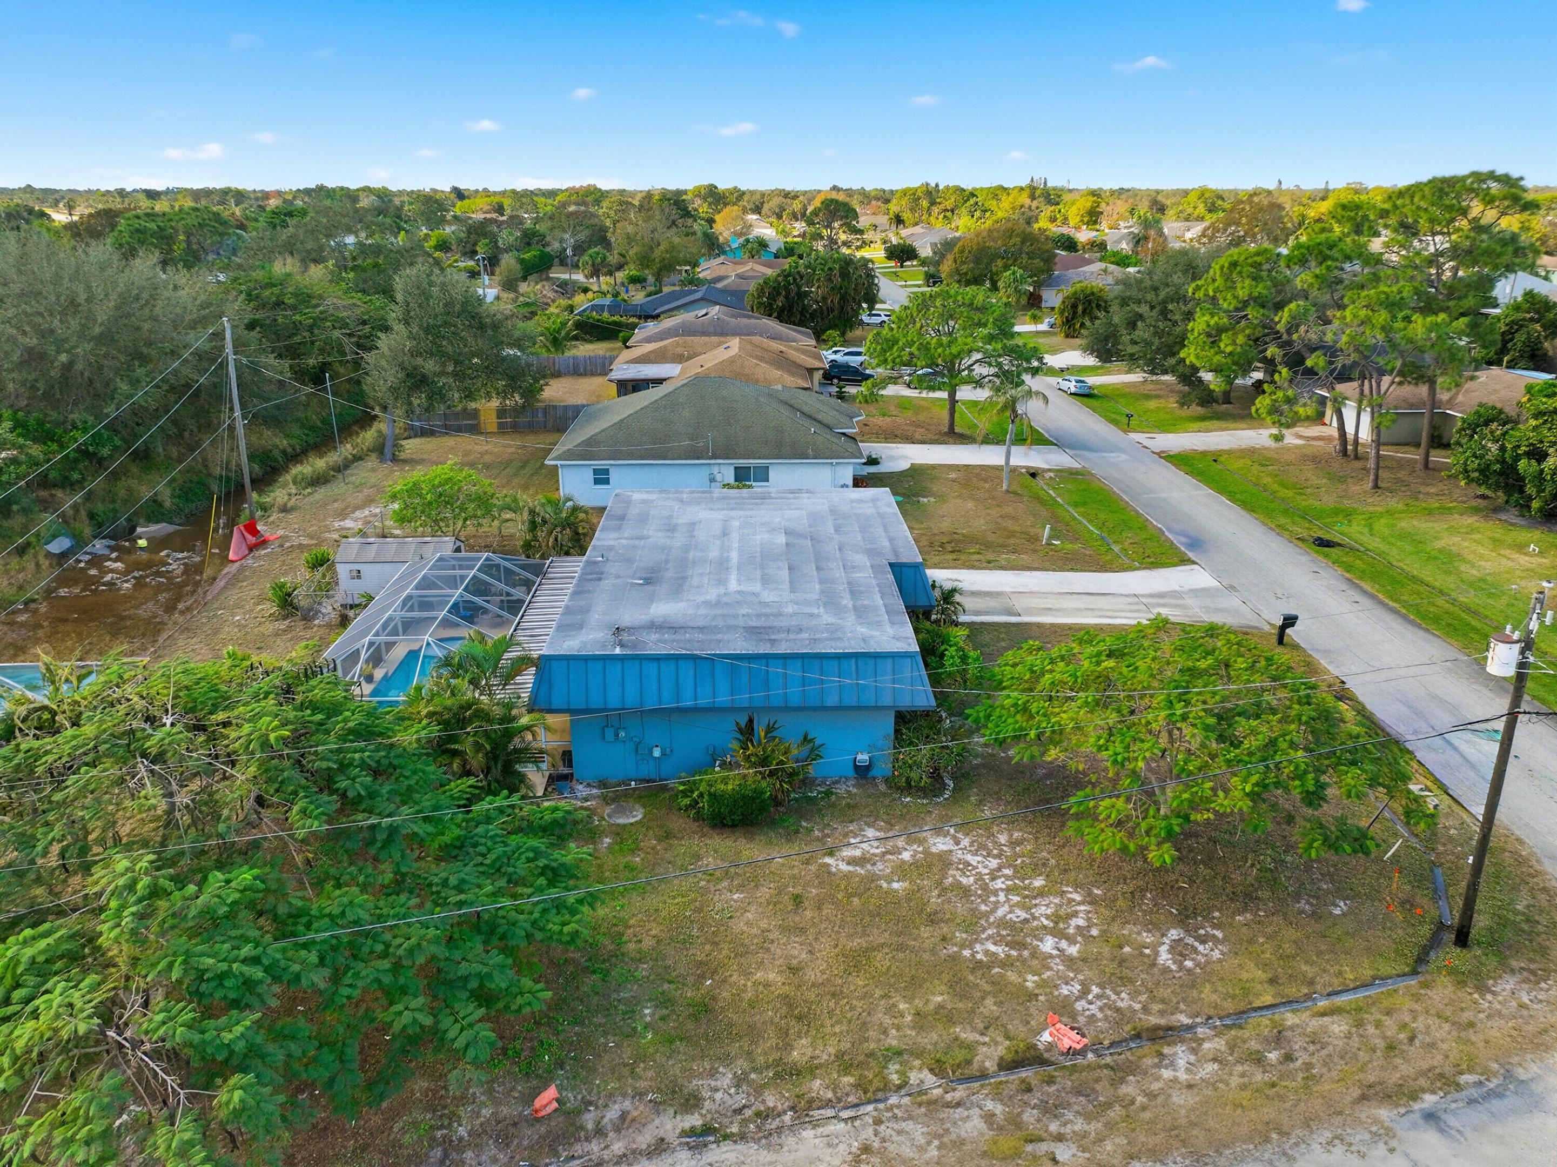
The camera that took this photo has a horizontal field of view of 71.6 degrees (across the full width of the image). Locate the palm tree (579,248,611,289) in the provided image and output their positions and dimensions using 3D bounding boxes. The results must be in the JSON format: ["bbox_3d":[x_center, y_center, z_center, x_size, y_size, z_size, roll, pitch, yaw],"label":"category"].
[{"bbox_3d":[-30.728,-52.424,179.964,4.951,6.833,4.849,0,20,0],"label":"palm tree"}]

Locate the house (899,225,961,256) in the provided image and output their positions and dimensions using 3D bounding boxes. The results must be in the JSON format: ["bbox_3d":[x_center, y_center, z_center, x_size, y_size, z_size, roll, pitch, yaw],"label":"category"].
[{"bbox_3d":[39.933,-82.669,261.125,16.800,5.900,18.500,0,20,0],"label":"house"}]

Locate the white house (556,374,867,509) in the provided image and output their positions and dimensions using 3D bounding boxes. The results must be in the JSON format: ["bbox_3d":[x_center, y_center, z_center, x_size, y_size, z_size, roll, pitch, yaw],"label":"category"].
[{"bbox_3d":[-3.371,-9.168,63.394,17.850,5.600,15.100,0,20,0],"label":"white house"}]

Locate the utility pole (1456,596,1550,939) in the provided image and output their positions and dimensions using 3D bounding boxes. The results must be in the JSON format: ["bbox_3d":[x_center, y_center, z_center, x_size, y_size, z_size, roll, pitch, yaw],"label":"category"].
[{"bbox_3d":[15.241,4.167,23.007,1.150,8.729,0.650,-2,20,1],"label":"utility pole"}]

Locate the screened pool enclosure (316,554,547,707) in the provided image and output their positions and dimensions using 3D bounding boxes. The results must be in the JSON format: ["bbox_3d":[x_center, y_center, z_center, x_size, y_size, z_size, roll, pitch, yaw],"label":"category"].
[{"bbox_3d":[-11.566,1.857,36.886,5.454,3.499,12.078,0,20,-1],"label":"screened pool enclosure"}]

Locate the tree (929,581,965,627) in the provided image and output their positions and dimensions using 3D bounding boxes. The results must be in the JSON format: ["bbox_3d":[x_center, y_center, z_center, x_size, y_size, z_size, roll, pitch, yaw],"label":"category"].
[{"bbox_3d":[6.573,0.855,41.760,1.550,2.021,1.500,0,20,0],"label":"tree"}]

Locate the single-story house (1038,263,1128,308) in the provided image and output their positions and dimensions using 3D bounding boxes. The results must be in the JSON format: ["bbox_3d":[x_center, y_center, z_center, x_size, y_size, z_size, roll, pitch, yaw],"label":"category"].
[{"bbox_3d":[44.924,-43.371,155.750,17.600,5.500,16.500,0,20,0],"label":"single-story house"}]

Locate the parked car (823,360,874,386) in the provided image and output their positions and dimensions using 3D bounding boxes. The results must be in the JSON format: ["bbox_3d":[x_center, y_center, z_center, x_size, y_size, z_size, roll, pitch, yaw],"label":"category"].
[{"bbox_3d":[6.184,-18.157,93.205,4.700,1.720,1.900,0,20,0],"label":"parked car"}]

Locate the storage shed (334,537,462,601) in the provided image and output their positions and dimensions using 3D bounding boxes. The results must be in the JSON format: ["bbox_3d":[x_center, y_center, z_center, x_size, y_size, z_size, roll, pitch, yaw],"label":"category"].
[{"bbox_3d":[-15.534,-0.523,44.686,4.500,2.400,2.400,0,20,0],"label":"storage shed"}]

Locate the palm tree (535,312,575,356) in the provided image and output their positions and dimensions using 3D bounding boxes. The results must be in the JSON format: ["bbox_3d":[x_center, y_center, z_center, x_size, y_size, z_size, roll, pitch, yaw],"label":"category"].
[{"bbox_3d":[-20.413,-22.758,100.820,4.200,5.050,4.200,0,20,0],"label":"palm tree"}]

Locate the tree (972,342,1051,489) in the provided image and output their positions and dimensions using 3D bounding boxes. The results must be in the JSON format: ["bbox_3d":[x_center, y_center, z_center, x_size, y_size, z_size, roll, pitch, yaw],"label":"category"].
[{"bbox_3d":[13.242,-9.034,59.962,4.091,8.048,3.923,0,20,0],"label":"tree"}]

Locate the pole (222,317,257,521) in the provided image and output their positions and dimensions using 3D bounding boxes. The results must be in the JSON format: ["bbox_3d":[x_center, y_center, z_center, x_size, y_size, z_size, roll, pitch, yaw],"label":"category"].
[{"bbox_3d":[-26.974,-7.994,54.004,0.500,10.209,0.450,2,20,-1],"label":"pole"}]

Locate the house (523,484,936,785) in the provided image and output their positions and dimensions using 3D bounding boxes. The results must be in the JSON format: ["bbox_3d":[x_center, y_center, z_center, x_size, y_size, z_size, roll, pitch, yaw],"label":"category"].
[{"bbox_3d":[-0.858,0.962,38.221,12.340,4.260,17.780,0,20,-1],"label":"house"}]

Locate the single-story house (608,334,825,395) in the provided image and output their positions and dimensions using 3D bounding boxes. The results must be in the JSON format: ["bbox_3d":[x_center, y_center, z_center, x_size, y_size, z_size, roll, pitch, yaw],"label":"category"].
[{"bbox_3d":[-4.628,-16.677,85.077,16.900,4.600,19.200,0,20,0],"label":"single-story house"}]

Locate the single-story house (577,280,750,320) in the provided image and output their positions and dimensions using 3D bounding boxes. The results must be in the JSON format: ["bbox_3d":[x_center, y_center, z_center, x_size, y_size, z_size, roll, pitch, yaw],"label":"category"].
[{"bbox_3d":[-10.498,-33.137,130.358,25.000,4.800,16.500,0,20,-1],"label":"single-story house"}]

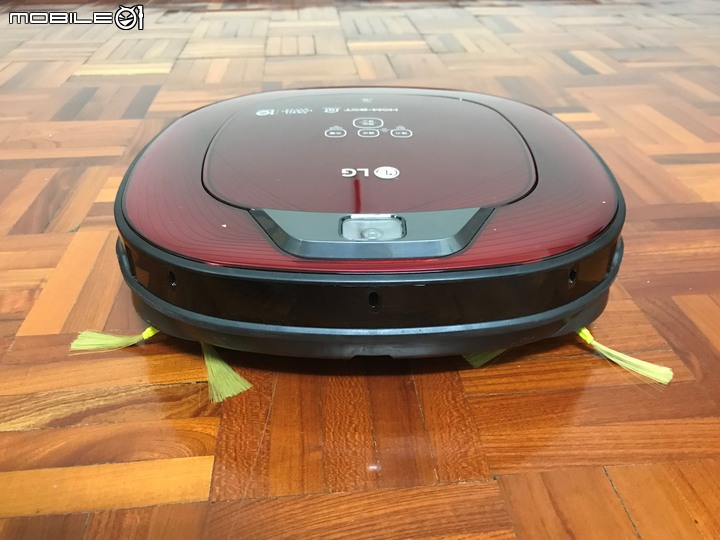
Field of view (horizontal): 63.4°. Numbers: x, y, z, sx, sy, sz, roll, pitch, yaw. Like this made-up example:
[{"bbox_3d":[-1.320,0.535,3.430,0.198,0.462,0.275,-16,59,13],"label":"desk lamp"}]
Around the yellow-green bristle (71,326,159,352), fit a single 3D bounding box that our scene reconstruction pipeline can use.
[{"bbox_3d":[-0.156,0.040,0.379,0.058,0.011,0.019,-4,34,-5],"label":"yellow-green bristle"}]

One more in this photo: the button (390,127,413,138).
[{"bbox_3d":[0.032,-0.105,0.449,0.017,0.003,0.019,0,34,0],"label":"button"}]

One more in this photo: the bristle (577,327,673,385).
[{"bbox_3d":[0.162,0.051,0.361,0.059,0.011,0.017,20,39,27],"label":"bristle"}]

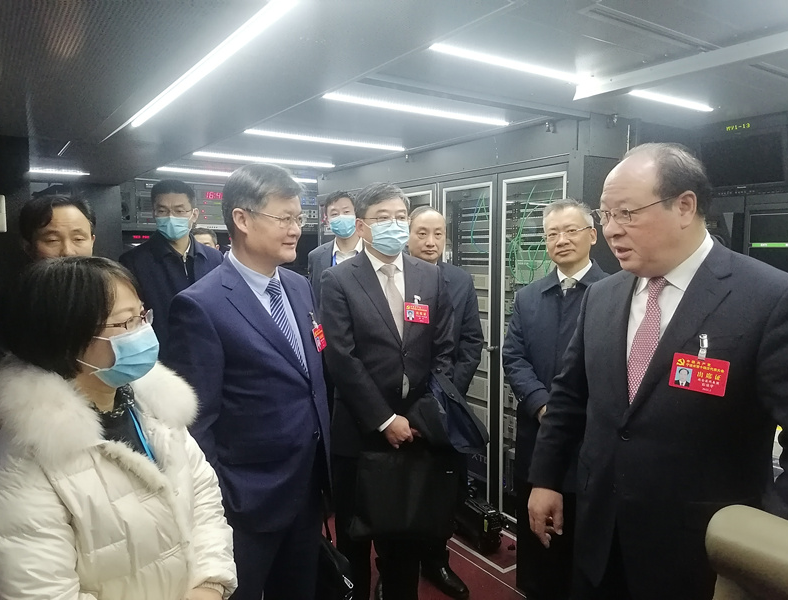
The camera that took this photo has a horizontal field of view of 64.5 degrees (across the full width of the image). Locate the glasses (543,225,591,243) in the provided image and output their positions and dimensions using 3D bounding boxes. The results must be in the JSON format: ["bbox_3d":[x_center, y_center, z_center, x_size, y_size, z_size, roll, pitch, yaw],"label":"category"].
[{"bbox_3d":[0.640,-0.232,2.235,0.135,0.045,0.142,-11,3,-41],"label":"glasses"}]

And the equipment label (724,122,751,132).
[{"bbox_3d":[1.654,-0.829,3.000,0.012,0.030,0.118,-3,5,-34],"label":"equipment label"}]

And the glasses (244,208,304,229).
[{"bbox_3d":[-0.310,-0.208,1.600,0.140,0.045,0.143,16,14,19],"label":"glasses"}]

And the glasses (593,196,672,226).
[{"bbox_3d":[0.478,-0.172,1.215,0.140,0.045,0.143,-17,10,-9],"label":"glasses"}]

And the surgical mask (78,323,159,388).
[{"bbox_3d":[-0.494,0.101,1.120,0.110,0.105,0.130,3,6,3],"label":"surgical mask"}]

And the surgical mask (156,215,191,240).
[{"bbox_3d":[-0.895,-0.291,2.540,0.138,0.108,0.085,-1,7,-5],"label":"surgical mask"}]

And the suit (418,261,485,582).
[{"bbox_3d":[0.168,0.545,2.730,0.500,1.440,0.300,0,5,3],"label":"suit"}]

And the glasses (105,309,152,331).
[{"bbox_3d":[-0.508,0.043,1.115,0.135,0.043,0.136,-1,9,0],"label":"glasses"}]

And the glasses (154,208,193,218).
[{"bbox_3d":[-0.900,-0.349,2.575,0.140,0.043,0.135,-1,9,-3],"label":"glasses"}]

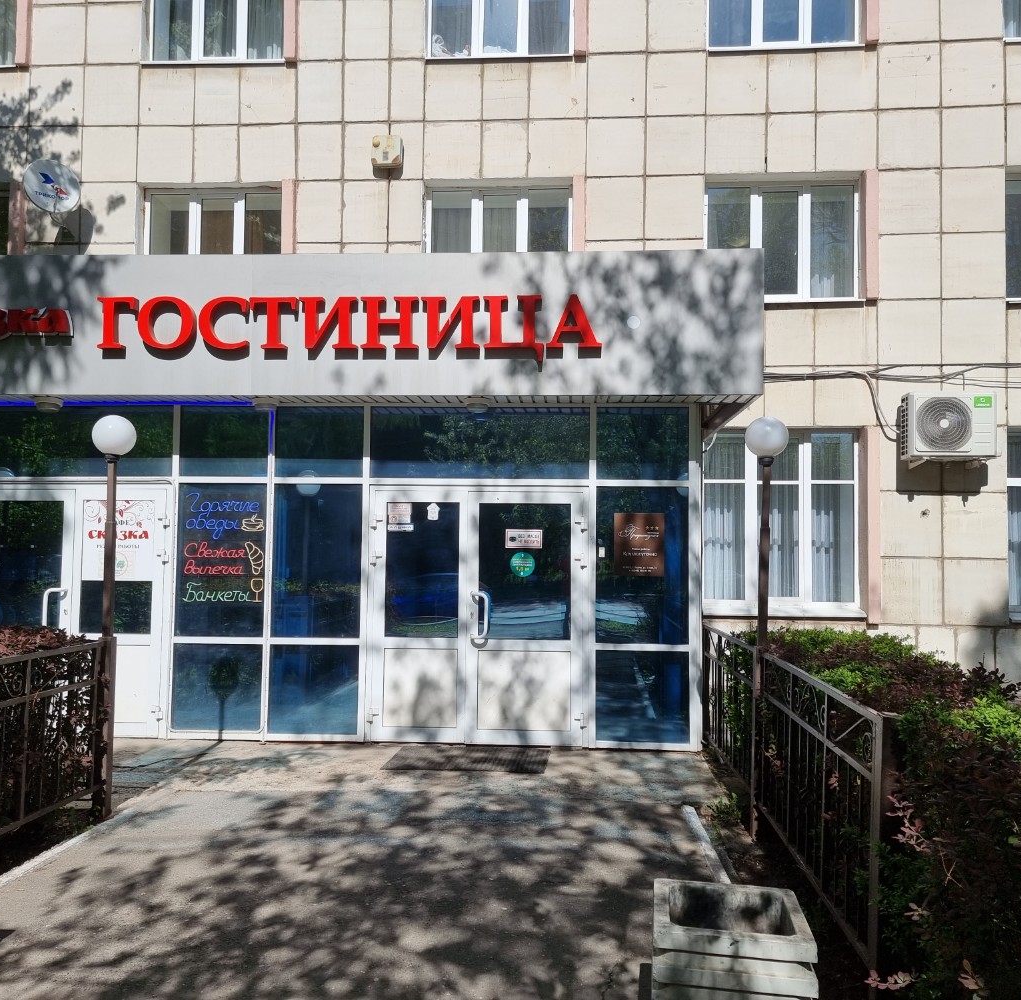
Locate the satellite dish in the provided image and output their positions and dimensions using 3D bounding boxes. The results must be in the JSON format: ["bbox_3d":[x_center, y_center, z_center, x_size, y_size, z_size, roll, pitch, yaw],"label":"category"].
[{"bbox_3d":[-5.356,-3.655,10.791,0.620,0.650,0.330,2,-3,-29],"label":"satellite dish"}]

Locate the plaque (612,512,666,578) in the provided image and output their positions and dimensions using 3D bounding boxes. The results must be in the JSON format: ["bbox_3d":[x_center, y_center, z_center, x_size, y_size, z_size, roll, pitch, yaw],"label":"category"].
[{"bbox_3d":[1.039,0.356,7.446,0.407,0.511,0.020,1,-3,4],"label":"plaque"}]

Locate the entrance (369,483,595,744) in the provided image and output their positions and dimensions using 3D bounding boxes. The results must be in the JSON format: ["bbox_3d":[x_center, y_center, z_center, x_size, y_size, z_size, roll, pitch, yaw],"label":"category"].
[{"bbox_3d":[-0.276,0.926,7.468,1.799,2.058,0.130,0,-3,4],"label":"entrance"}]

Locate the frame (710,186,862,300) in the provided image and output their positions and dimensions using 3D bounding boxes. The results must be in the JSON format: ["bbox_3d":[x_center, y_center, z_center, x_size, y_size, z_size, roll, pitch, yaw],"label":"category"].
[{"bbox_3d":[2.946,-2.811,10.120,1.680,1.325,0.120,0,-3,4],"label":"frame"}]

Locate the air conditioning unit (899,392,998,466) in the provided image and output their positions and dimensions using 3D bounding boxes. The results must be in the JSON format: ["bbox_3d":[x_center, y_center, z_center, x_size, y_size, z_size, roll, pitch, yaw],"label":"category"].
[{"bbox_3d":[4.481,-0.749,9.474,0.869,0.665,0.310,0,-3,4],"label":"air conditioning unit"}]

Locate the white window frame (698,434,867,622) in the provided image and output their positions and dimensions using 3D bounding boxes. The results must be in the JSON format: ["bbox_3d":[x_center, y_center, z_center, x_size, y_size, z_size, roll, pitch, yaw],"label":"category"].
[{"bbox_3d":[2.896,0.250,9.963,1.694,2.005,0.160,0,-3,4],"label":"white window frame"}]

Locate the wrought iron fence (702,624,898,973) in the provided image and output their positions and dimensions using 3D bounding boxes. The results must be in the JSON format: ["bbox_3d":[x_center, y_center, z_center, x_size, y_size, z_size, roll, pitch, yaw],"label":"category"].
[{"bbox_3d":[1.415,1.373,5.305,0.090,0.990,4.150,1,-3,4],"label":"wrought iron fence"}]

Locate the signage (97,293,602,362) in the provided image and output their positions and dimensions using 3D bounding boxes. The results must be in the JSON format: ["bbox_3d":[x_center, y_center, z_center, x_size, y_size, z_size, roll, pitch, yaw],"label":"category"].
[{"bbox_3d":[-1.269,-1.320,7.143,3.926,0.524,0.110,1,-3,4],"label":"signage"}]

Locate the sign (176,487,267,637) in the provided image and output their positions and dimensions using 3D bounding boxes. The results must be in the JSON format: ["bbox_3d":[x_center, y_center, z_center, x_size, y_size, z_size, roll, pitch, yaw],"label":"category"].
[{"bbox_3d":[-2.405,0.512,7.718,0.769,1.251,0.040,1,-3,4],"label":"sign"}]

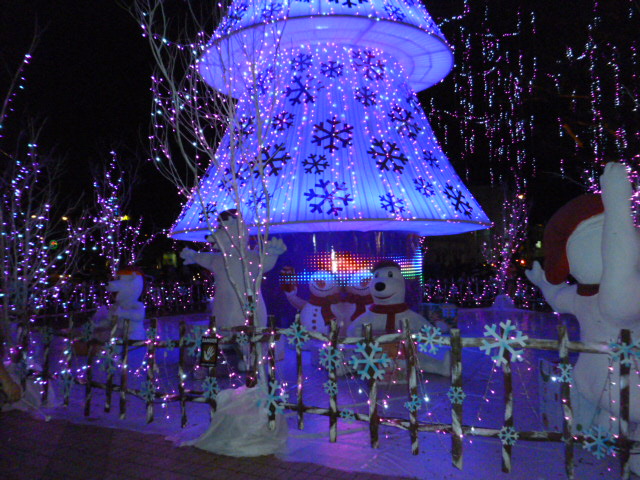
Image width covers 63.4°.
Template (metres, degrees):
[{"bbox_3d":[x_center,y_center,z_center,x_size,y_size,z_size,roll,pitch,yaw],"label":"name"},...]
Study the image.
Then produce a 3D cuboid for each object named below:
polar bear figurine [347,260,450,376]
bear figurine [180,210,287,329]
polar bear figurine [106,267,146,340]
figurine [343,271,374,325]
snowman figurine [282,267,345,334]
[{"bbox_3d":[0.957,0.959,6.650,1.350,1.380,1.100,-3,-1,18],"label":"polar bear figurine"},{"bbox_3d":[-1.161,0.676,6.950,0.900,2.140,1.300,-2,-1,-41],"label":"bear figurine"},{"bbox_3d":[-3.585,1.203,9.350,1.000,1.380,1.200,-2,-1,-18],"label":"polar bear figurine"},{"bbox_3d":[0.748,1.117,8.700,0.850,1.150,0.650,-3,-1,0],"label":"figurine"},{"bbox_3d":[-0.118,1.145,8.700,1.050,1.170,0.650,-3,-1,0],"label":"snowman figurine"}]

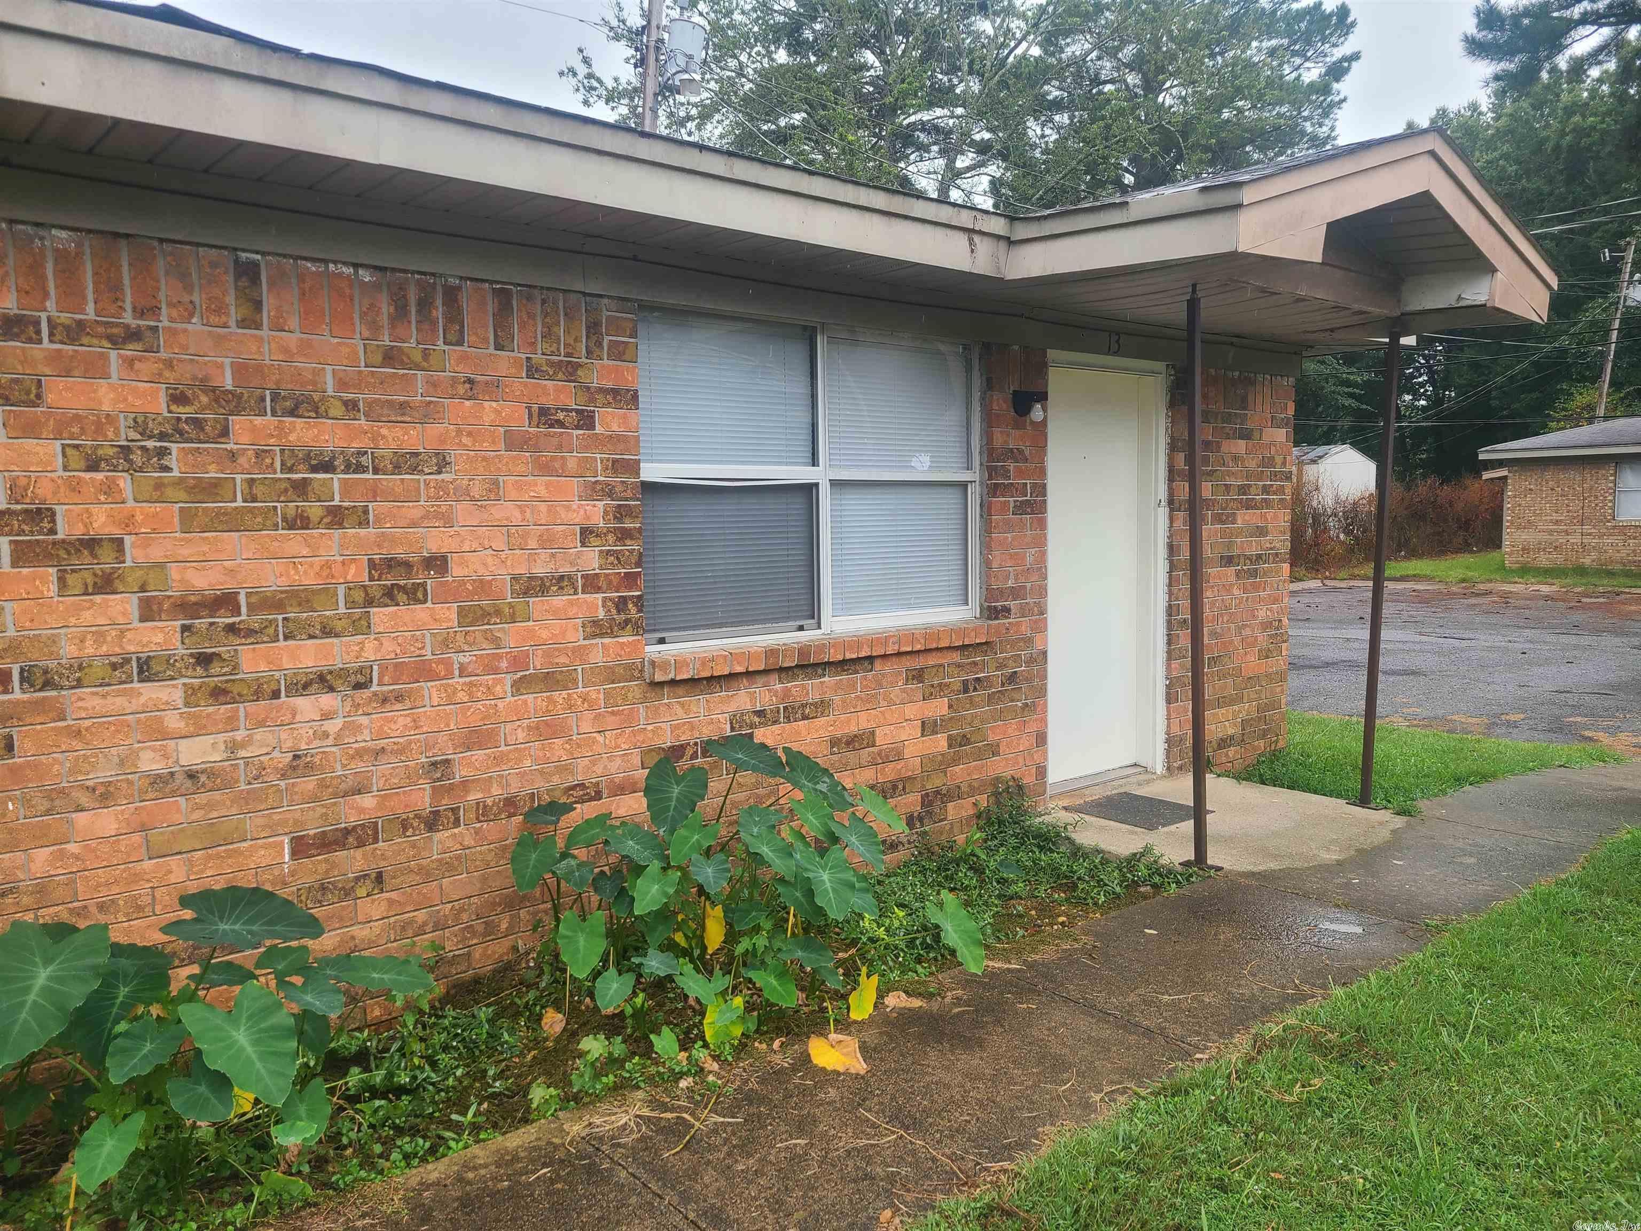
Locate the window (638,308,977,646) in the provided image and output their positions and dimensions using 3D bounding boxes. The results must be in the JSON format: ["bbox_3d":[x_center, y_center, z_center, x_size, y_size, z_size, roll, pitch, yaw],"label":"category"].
[{"bbox_3d":[0.016,-0.518,4.805,1.750,1.175,0.080,-5,7,-41],"label":"window"}]

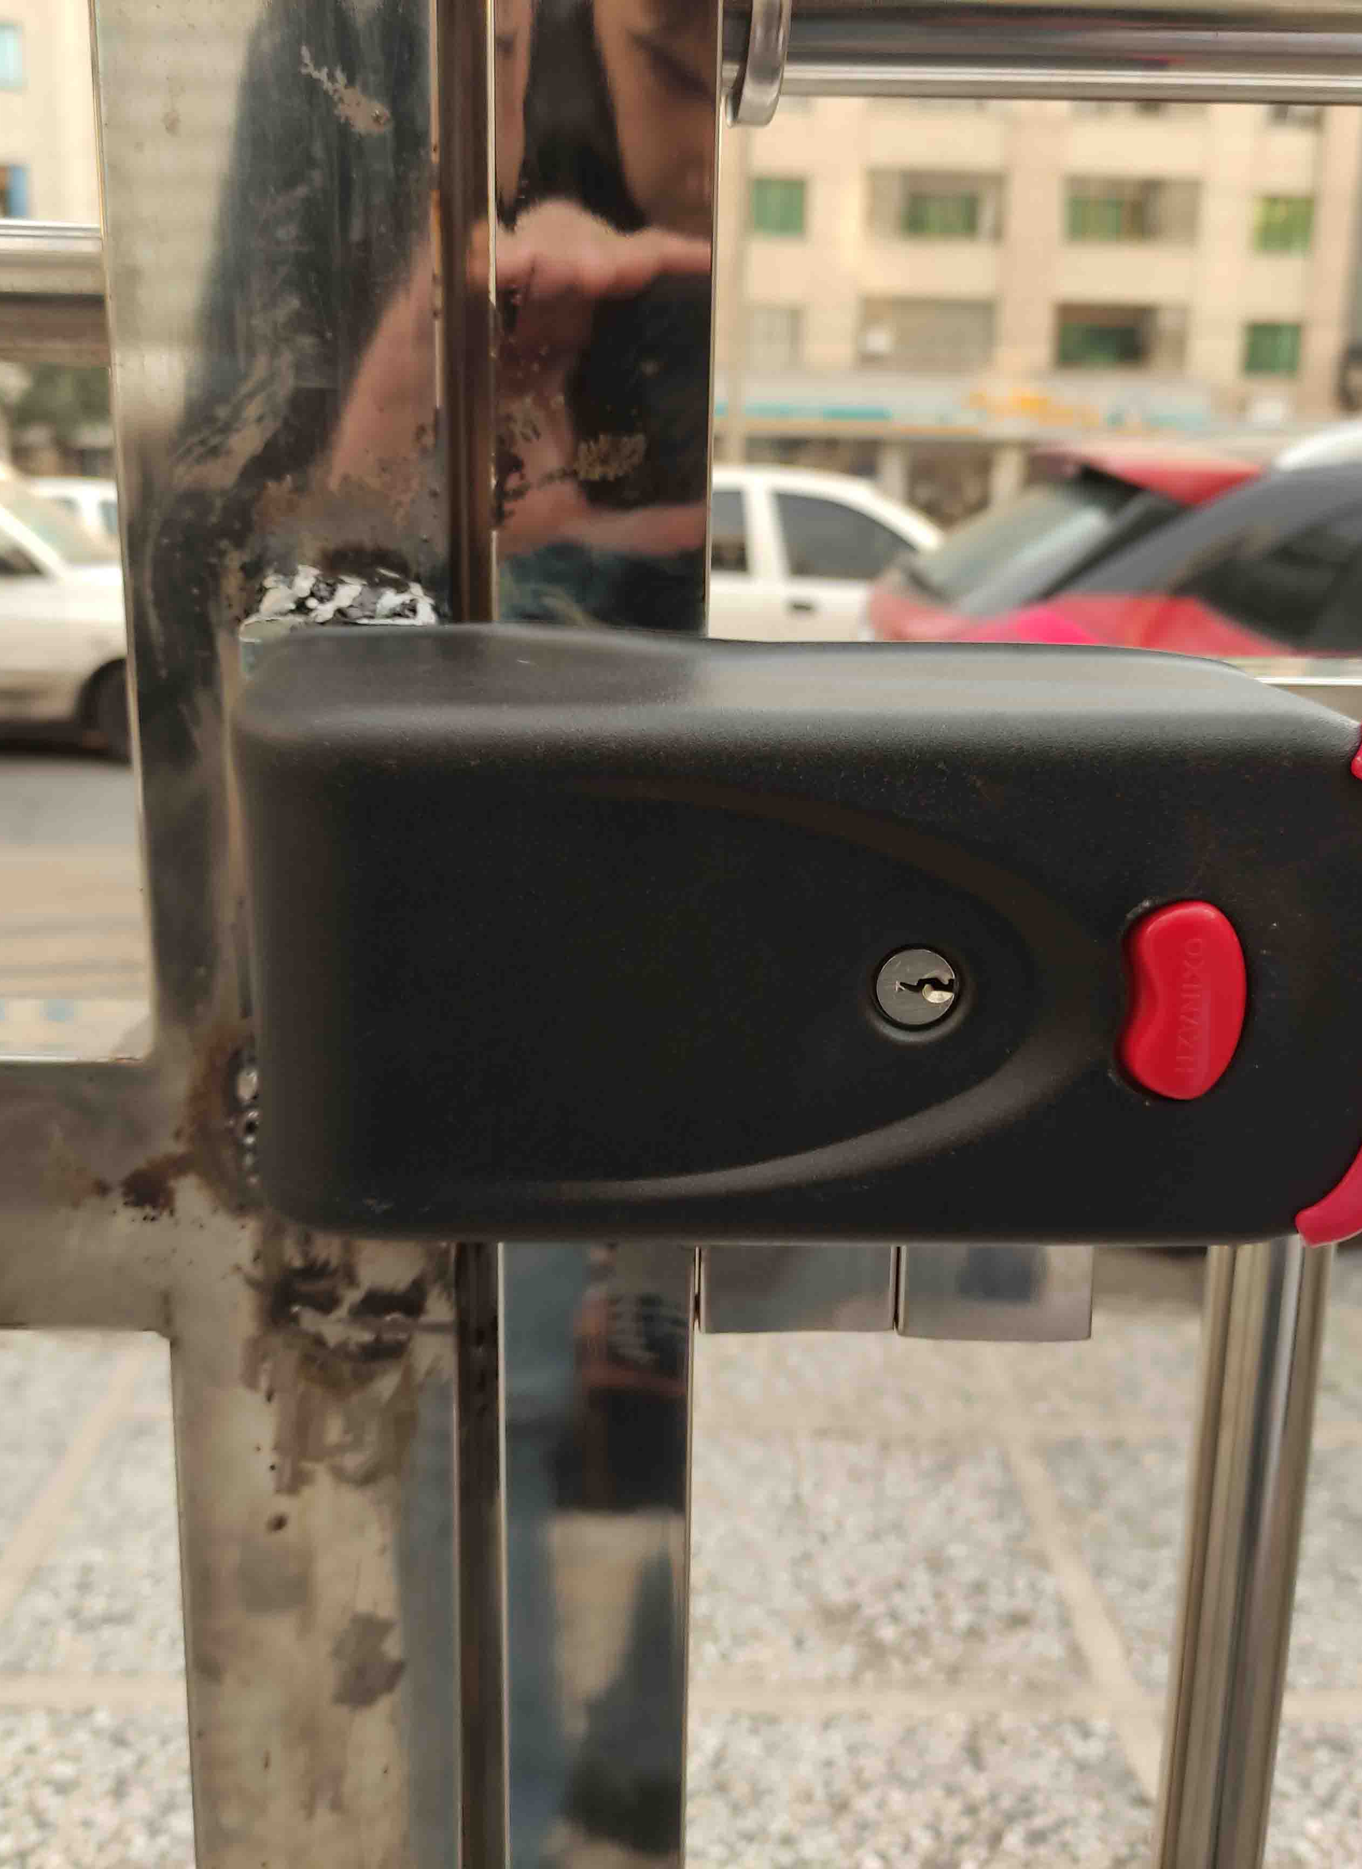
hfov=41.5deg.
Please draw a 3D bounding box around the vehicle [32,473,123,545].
[{"bbox_3d":[-5.603,-3.792,18.087,4.200,1.450,1.680,2,14,3],"label":"vehicle"}]

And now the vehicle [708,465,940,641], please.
[{"bbox_3d":[0.508,-1.770,9.579,4.150,1.450,1.650,2,14,5],"label":"vehicle"}]

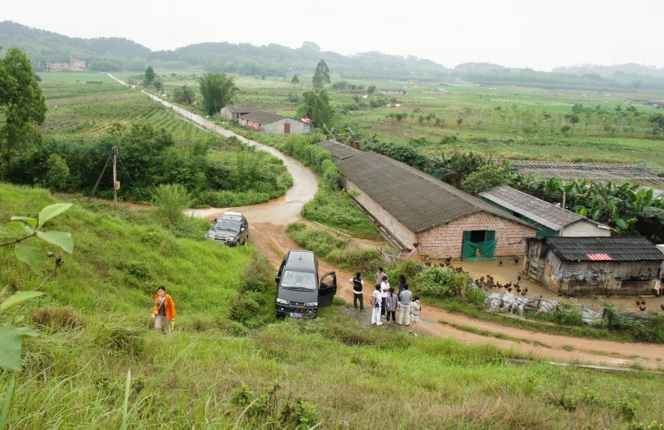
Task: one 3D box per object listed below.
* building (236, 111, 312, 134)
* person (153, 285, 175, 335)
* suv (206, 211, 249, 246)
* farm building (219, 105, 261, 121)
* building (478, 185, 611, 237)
[{"bbox_3d":[-11.337,-17.971,109.030,9.000,2.900,16.600,-5,16,-22],"label":"building"},{"bbox_3d":[-4.823,2.793,16.400,0.620,1.600,0.420,2,15,3],"label":"person"},{"bbox_3d":[-6.318,0.974,34.503,1.800,1.800,4.600,5,5,-2],"label":"suv"},{"bbox_3d":[-20.020,-23.009,127.598,7.800,3.200,6.300,-7,16,-27],"label":"farm building"},{"bbox_3d":[14.150,0.461,39.062,3.500,2.700,10.000,-2,15,-10],"label":"building"}]

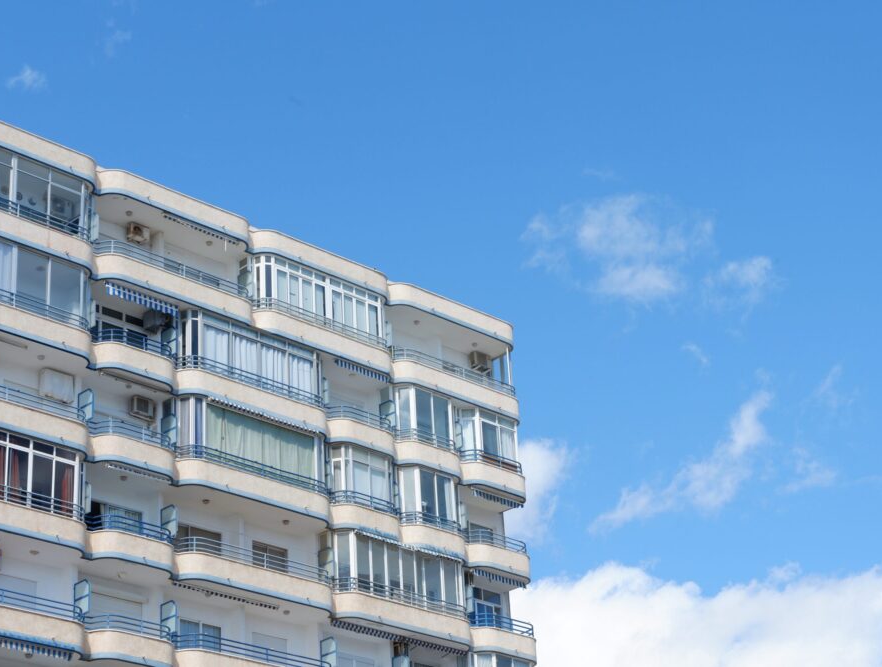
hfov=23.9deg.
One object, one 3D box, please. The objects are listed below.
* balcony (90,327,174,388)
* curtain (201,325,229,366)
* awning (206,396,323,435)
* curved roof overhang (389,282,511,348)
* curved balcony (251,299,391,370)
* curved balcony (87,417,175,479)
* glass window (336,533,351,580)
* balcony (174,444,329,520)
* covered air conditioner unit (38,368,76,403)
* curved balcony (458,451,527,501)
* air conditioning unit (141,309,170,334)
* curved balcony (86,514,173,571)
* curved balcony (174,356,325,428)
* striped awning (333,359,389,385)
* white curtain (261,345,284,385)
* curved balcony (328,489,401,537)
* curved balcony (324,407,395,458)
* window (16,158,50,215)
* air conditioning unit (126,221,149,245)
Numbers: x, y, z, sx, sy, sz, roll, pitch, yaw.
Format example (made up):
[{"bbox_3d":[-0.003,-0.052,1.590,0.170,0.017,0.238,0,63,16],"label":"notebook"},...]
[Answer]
[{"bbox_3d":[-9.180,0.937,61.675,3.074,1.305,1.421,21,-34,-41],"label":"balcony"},{"bbox_3d":[-7.003,0.428,63.983,1.018,1.335,0.100,21,-34,-40],"label":"curtain"},{"bbox_3d":[-5.442,2.622,64.008,4.553,0.260,0.280,21,-34,-41],"label":"awning"},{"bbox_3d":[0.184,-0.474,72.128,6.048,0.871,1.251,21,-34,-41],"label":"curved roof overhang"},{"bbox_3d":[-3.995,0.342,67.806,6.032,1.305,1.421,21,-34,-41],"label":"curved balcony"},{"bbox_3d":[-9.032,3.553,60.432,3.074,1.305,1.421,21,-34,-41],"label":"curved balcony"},{"bbox_3d":[-3.013,7.103,65.002,0.428,1.822,0.080,0,-26,-7],"label":"glass window"},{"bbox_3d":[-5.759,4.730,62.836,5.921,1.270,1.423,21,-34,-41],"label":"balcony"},{"bbox_3d":[-10.920,1.533,59.074,1.040,0.898,0.271,21,-35,-40],"label":"covered air conditioner unit"},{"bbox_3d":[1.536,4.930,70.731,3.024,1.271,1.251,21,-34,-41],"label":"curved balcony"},{"bbox_3d":[-8.619,-0.363,63.134,0.564,0.554,0.492,21,-34,-41],"label":"air conditioning unit"},{"bbox_3d":[-8.997,6.199,59.461,3.105,1.215,1.500,21,-34,-40],"label":"curved balcony"},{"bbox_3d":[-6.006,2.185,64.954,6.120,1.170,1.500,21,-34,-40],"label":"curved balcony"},{"bbox_3d":[-2.587,1.234,67.417,2.338,0.295,0.254,21,-34,-41],"label":"striped awning"},{"bbox_3d":[-5.191,1.176,64.821,0.974,1.486,0.103,21,-34,-41],"label":"white curtain"},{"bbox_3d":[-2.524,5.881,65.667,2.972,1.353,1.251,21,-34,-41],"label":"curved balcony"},{"bbox_3d":[-2.689,3.396,66.987,2.945,1.281,1.423,21,-34,-41],"label":"curved balcony"},{"bbox_3d":[-11.754,-4.145,60.029,1.088,1.667,0.081,21,-34,-41],"label":"window"},{"bbox_3d":[-9.403,-3.046,64.668,0.710,0.520,0.300,21,-34,-41],"label":"air conditioning unit"}]

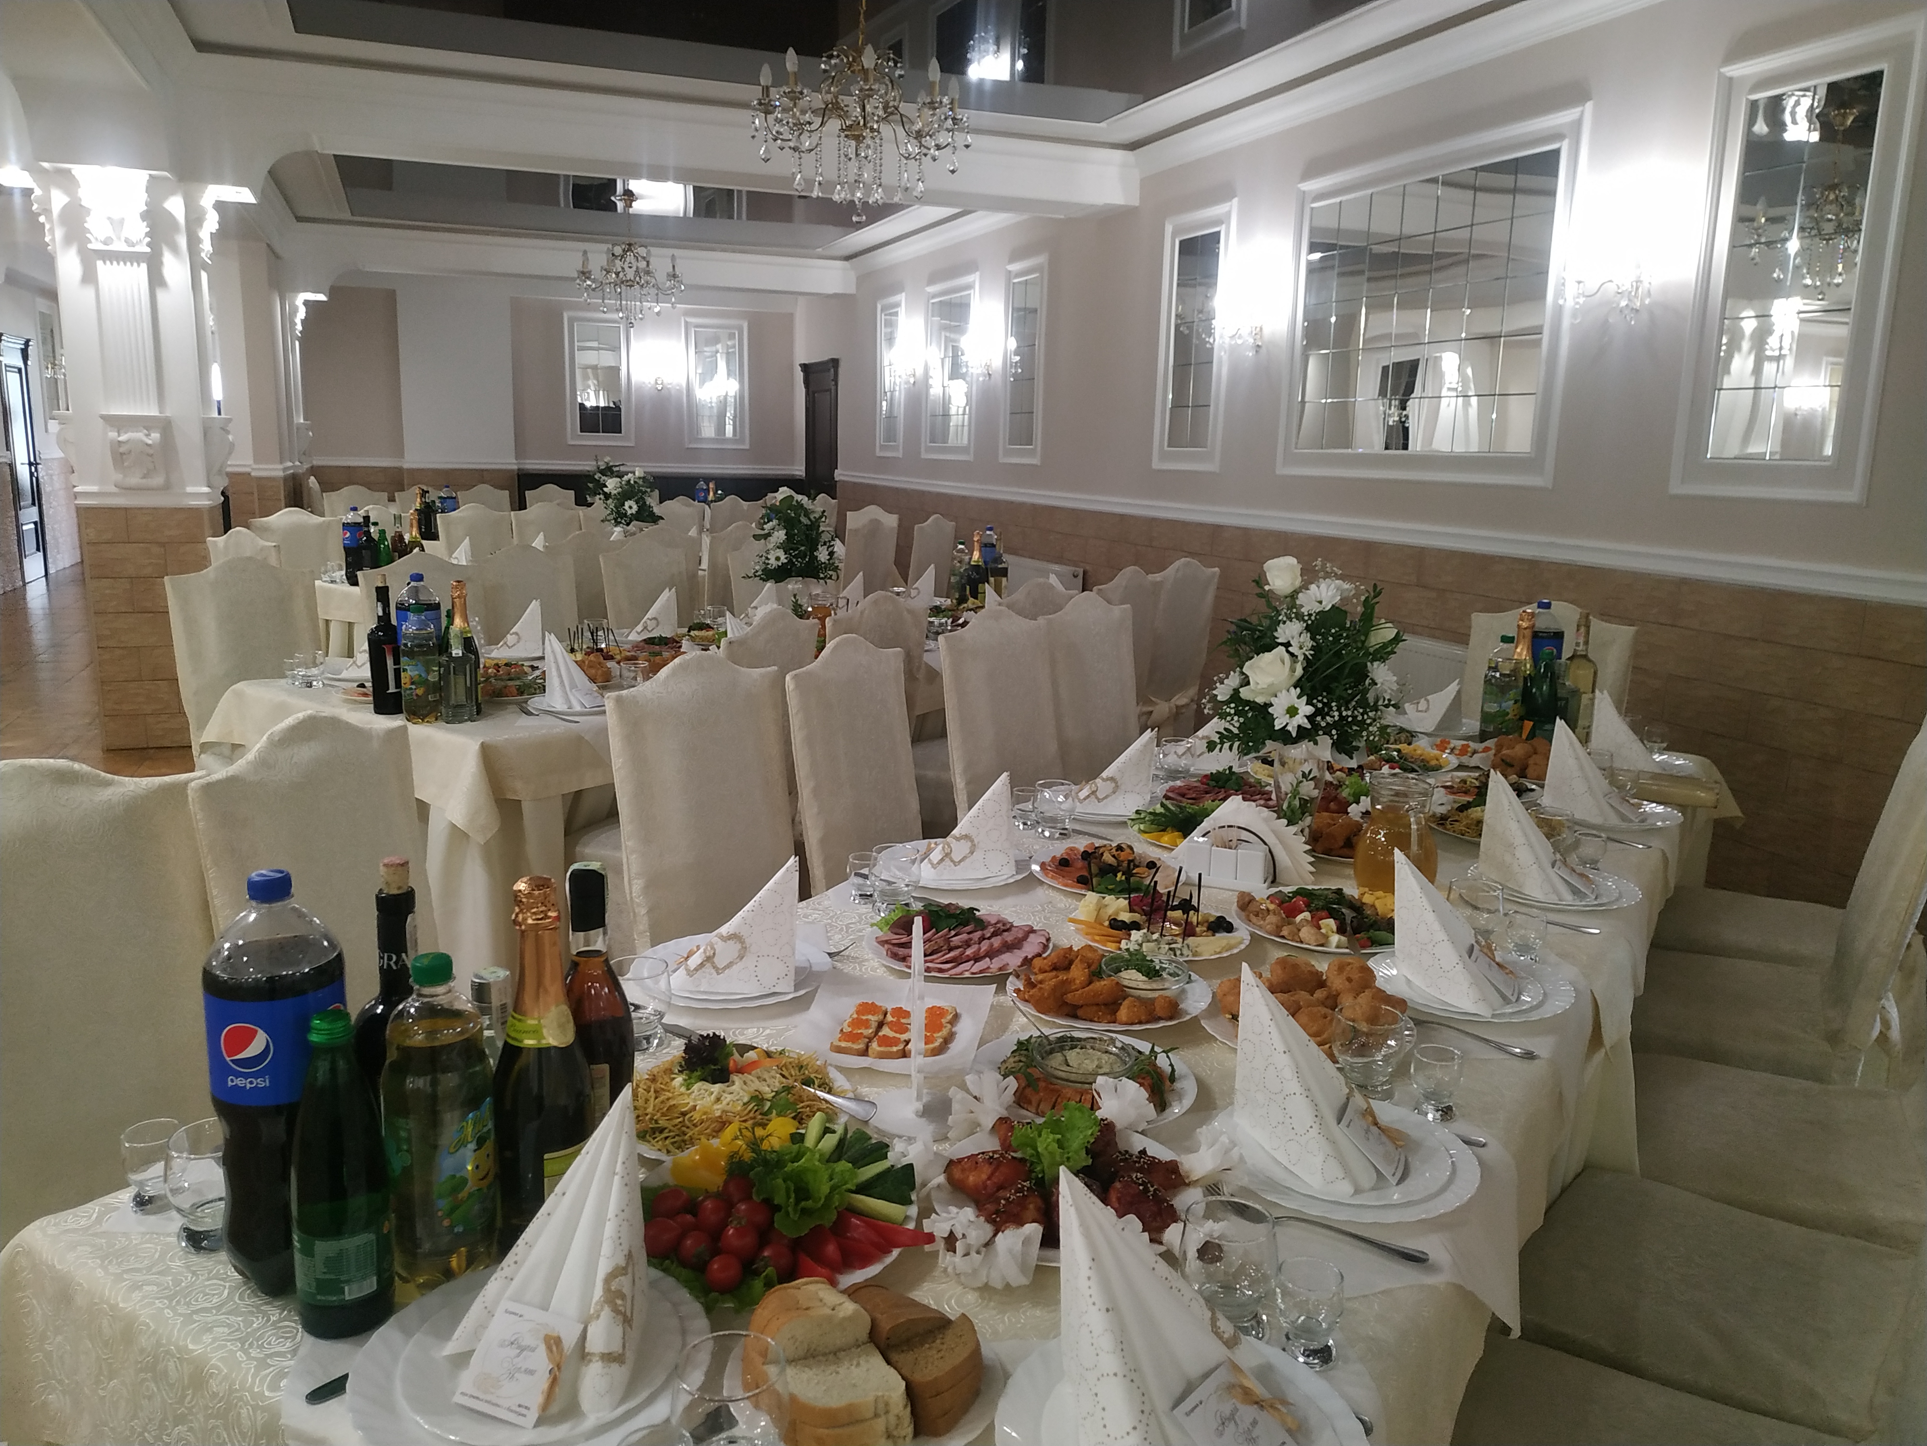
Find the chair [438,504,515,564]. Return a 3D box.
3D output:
[{"bbox_3d":[-2.422,-0.633,7.089,0.530,1.020,0.460,9,14,32],"label":"chair"}]

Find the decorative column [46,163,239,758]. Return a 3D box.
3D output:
[{"bbox_3d":[-3.608,-1.103,5.951,0.680,2.390,0.680,-4,13,-21],"label":"decorative column"}]

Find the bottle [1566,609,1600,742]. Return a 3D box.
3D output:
[{"bbox_3d":[1.494,-0.108,3.201,0.075,0.306,0.075,9,14,33],"label":"bottle"}]

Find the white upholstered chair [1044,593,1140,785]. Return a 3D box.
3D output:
[{"bbox_3d":[0.527,0.170,3.638,0.560,1.010,0.460,10,15,35],"label":"white upholstered chair"}]

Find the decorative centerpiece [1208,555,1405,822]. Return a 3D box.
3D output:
[{"bbox_3d":[0.622,-0.048,2.382,0.350,0.495,0.360,9,14,31],"label":"decorative centerpiece"}]

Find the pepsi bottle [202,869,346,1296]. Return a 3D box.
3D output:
[{"bbox_3d":[-0.556,0.284,1.077,0.103,0.339,0.103,-5,13,-27],"label":"pepsi bottle"}]

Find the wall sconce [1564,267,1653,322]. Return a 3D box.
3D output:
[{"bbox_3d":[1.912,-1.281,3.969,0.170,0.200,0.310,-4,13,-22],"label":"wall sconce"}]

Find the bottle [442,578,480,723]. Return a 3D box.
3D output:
[{"bbox_3d":[-1.203,-0.181,3.205,0.087,0.314,0.087,9,14,31],"label":"bottle"}]

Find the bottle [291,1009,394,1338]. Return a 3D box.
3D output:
[{"bbox_3d":[-0.468,0.334,1.003,0.074,0.245,0.074,9,14,33],"label":"bottle"}]

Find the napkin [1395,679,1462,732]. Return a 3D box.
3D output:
[{"bbox_3d":[1.123,-0.051,3.235,0.150,0.135,0.150,9,14,33],"label":"napkin"}]

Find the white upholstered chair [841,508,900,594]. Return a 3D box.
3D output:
[{"bbox_3d":[-0.643,-0.513,6.745,0.520,1.068,0.440,9,14,33],"label":"white upholstered chair"}]

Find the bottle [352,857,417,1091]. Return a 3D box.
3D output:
[{"bbox_3d":[-0.461,0.271,1.106,0.076,0.326,0.076,9,14,33],"label":"bottle"}]

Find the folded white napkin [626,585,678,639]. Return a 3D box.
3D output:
[{"bbox_3d":[-1.011,-0.382,4.466,0.140,0.158,0.140,7,13,23],"label":"folded white napkin"}]

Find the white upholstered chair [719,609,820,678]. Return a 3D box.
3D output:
[{"bbox_3d":[-0.657,0.215,3.326,0.530,1.035,0.440,9,14,33],"label":"white upholstered chair"}]

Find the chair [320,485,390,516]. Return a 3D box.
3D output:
[{"bbox_3d":[-3.816,-1.028,8.753,0.530,1.020,0.460,9,14,32],"label":"chair"}]

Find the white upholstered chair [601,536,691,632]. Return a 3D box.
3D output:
[{"bbox_3d":[-1.050,-0.168,5.151,0.530,1.035,0.440,9,14,33],"label":"white upholstered chair"}]

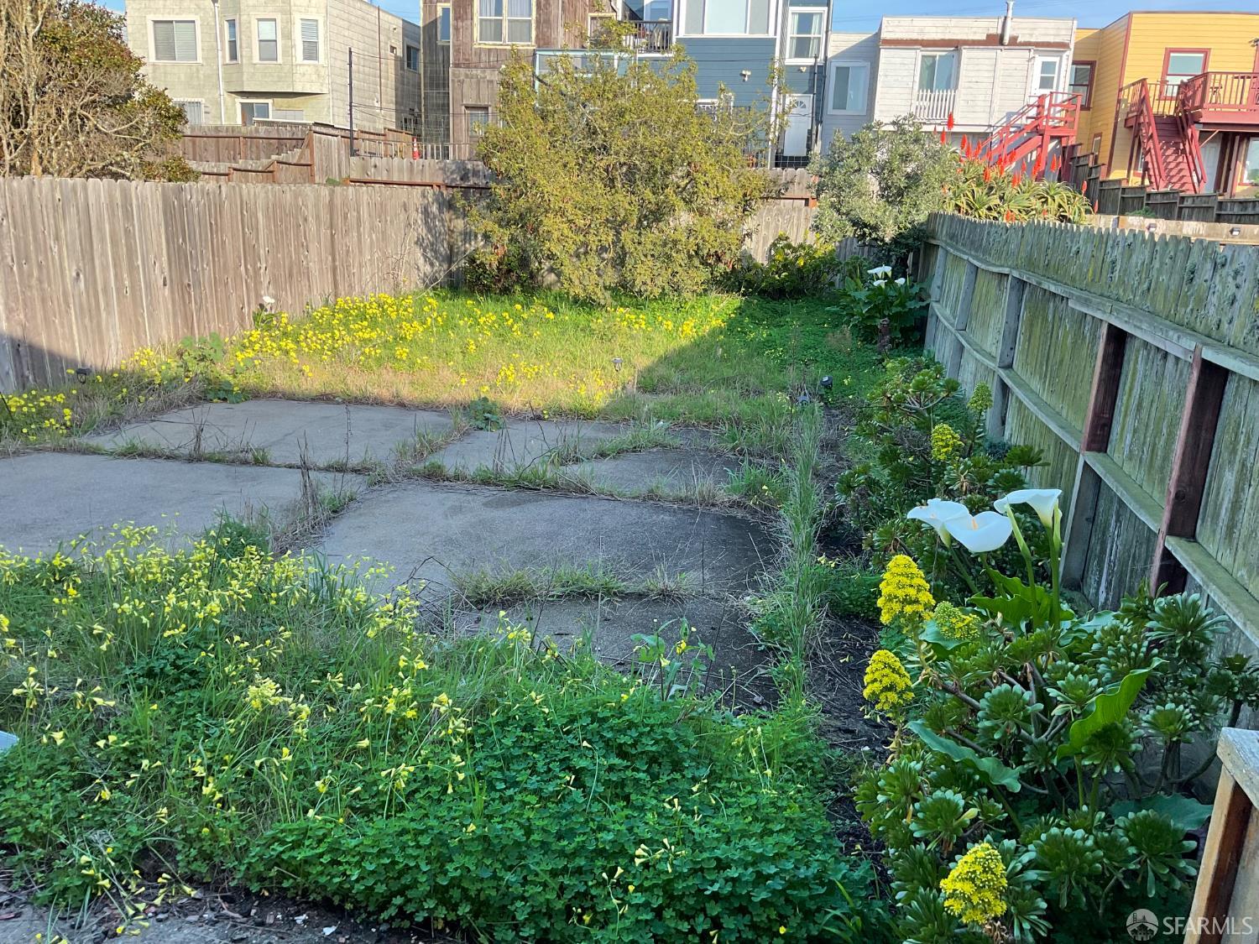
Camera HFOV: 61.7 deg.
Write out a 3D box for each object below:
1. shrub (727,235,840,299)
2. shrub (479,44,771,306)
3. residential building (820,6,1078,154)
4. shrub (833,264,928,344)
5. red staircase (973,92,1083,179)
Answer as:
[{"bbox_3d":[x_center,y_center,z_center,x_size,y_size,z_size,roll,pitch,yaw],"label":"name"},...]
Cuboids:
[{"bbox_3d":[2.189,-2.824,14.900,1.500,0.900,1.100,4,15,9],"label":"shrub"},{"bbox_3d":[-0.034,-4.080,14.700,3.850,3.320,2.700,4,15,9],"label":"shrub"},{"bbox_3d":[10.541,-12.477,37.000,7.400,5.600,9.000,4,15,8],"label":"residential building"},{"bbox_3d":[3.050,-2.122,12.800,1.080,0.900,0.900,4,15,9],"label":"shrub"},{"bbox_3d":[11.317,-9.411,30.300,3.000,2.700,1.250,4,15,8],"label":"red staircase"}]

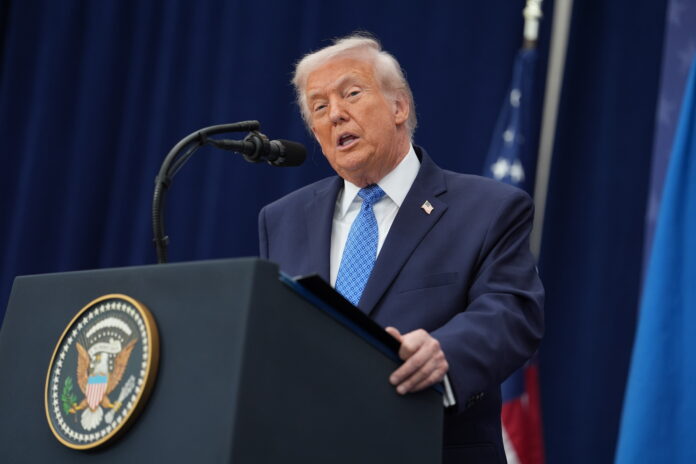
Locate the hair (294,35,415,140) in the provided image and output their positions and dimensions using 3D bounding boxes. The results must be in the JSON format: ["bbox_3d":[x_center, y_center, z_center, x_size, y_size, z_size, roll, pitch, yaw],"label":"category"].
[{"bbox_3d":[0.012,-0.260,5.320,0.180,0.200,0.225,-19,-20,20],"label":"hair"}]

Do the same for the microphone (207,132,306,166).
[{"bbox_3d":[-0.160,-0.148,5.170,0.215,0.055,0.050,8,-7,-42],"label":"microphone"}]

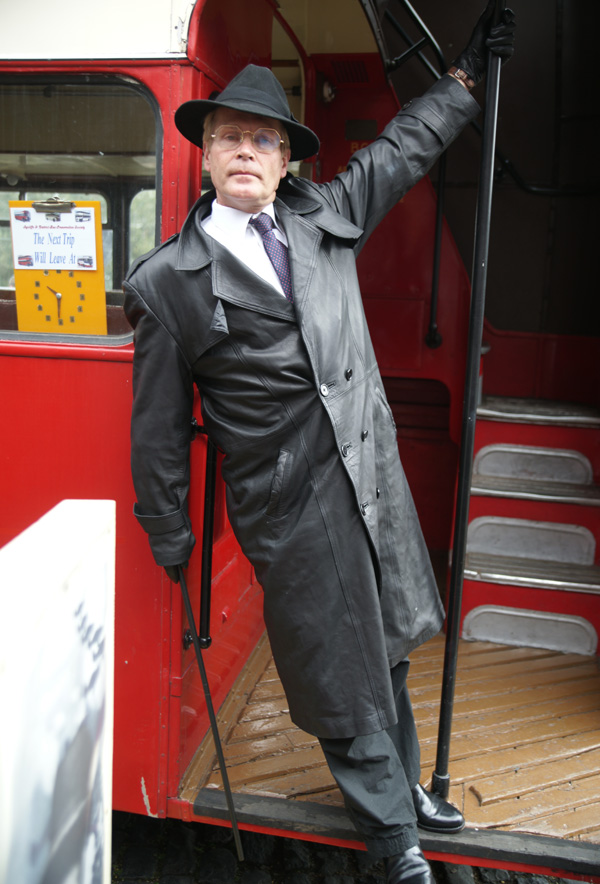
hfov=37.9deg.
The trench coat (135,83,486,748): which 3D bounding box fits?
[{"bbox_3d":[0.038,-0.051,1.815,0.740,1.380,0.460,-4,13,-16],"label":"trench coat"}]

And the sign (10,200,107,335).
[{"bbox_3d":[-0.588,-0.424,2.134,0.232,0.320,0.018,3,14,9],"label":"sign"}]

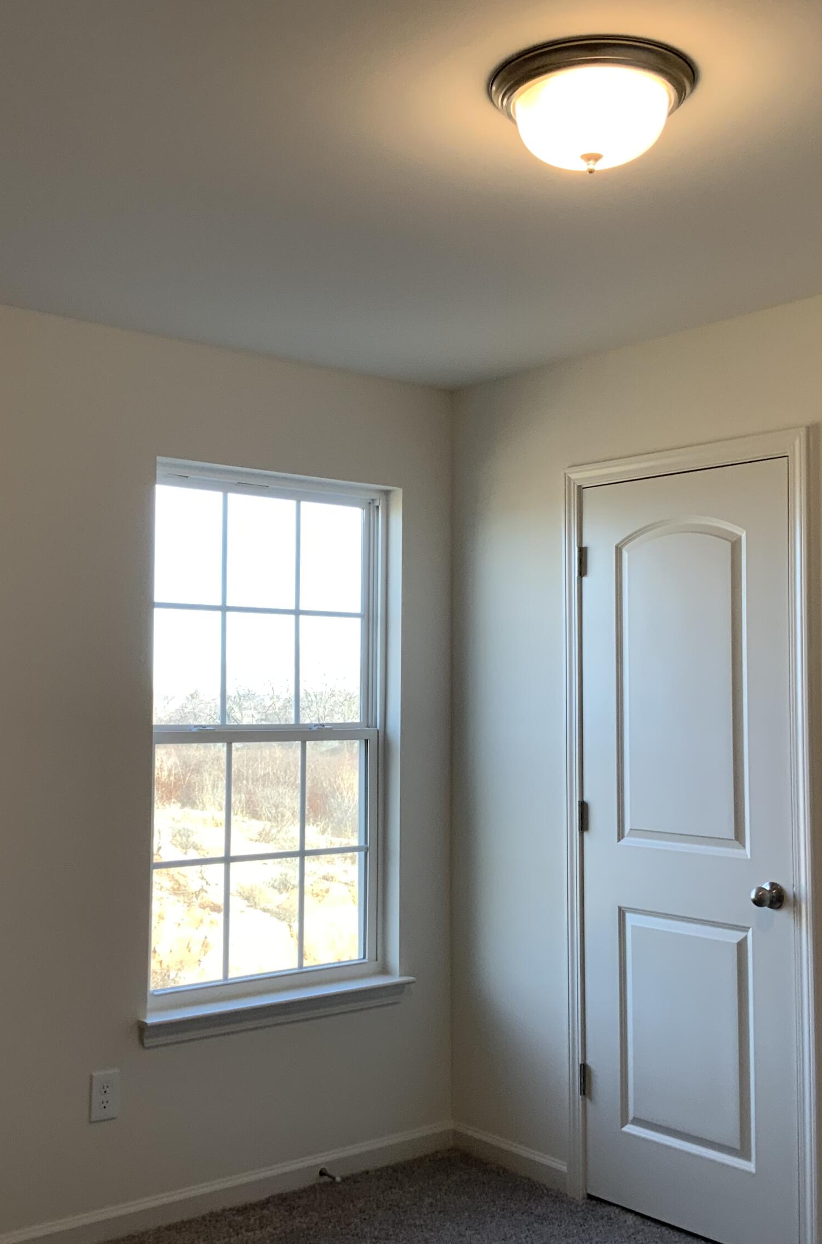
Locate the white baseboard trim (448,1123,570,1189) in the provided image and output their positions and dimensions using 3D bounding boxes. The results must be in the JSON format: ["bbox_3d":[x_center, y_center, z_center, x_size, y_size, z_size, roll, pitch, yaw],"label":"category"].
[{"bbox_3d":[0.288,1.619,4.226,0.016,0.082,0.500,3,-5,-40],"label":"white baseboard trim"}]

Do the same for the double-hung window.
[{"bbox_3d":[-0.412,0.336,4.138,0.850,1.545,0.090,3,-5,-40],"label":"double-hung window"}]

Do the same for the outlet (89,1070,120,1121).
[{"bbox_3d":[-0.803,1.244,3.648,0.080,0.125,0.010,3,-5,-40],"label":"outlet"}]

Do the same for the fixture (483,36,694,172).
[{"bbox_3d":[0.304,-0.826,2.320,0.345,0.153,0.345,0,-3,0],"label":"fixture"}]

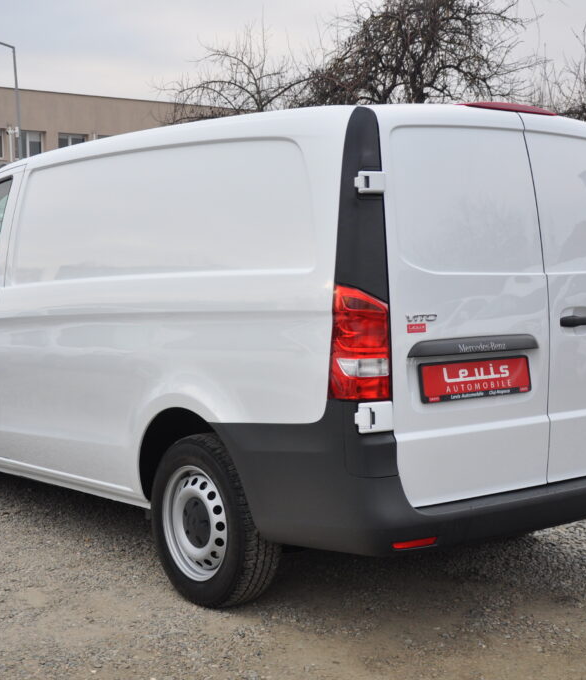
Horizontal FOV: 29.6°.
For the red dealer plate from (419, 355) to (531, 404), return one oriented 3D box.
[{"bbox_3d":[0.614,0.127,3.673,0.527,0.124,0.020,-3,-2,-38],"label":"red dealer plate"}]

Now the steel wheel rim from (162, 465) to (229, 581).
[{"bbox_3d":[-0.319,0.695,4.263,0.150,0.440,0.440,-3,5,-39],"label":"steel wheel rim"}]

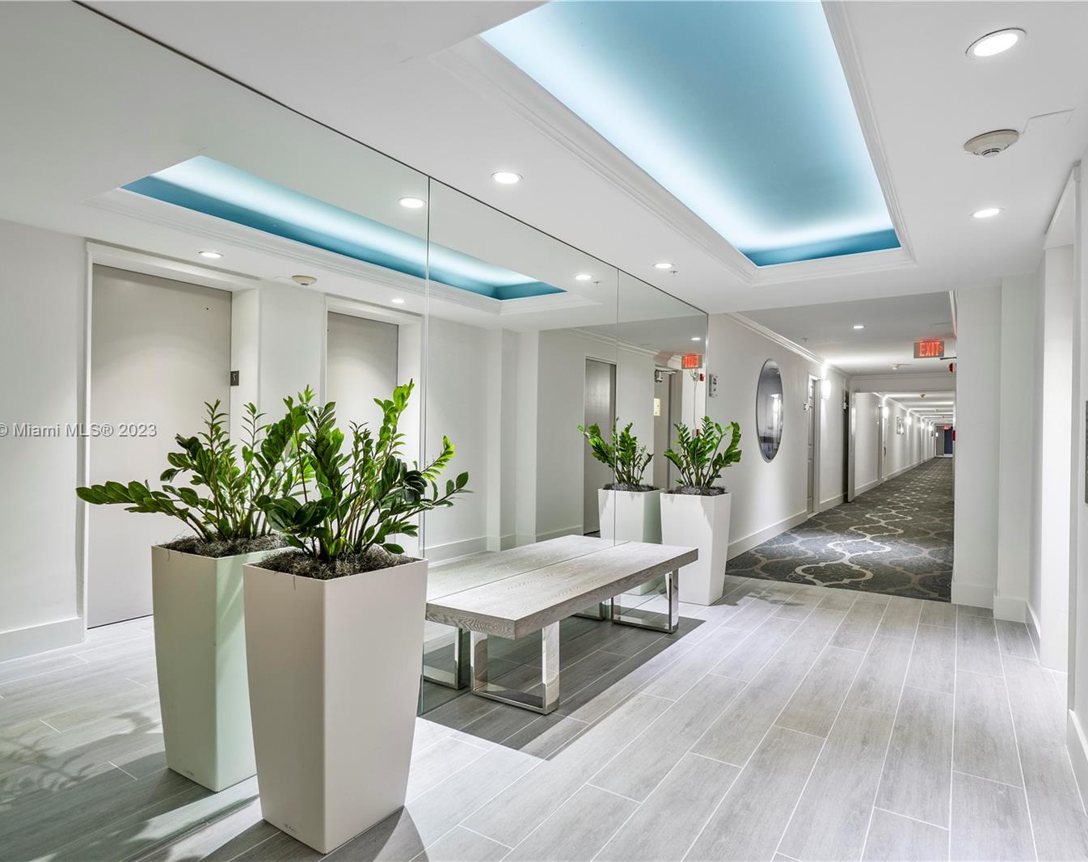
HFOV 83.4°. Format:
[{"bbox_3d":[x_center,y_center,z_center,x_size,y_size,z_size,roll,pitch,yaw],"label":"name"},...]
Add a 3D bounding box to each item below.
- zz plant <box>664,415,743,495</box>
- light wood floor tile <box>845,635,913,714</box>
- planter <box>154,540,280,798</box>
[{"bbox_3d":[1.165,0.175,4.488,0.490,0.560,0.490,1,0,34],"label":"zz plant"},{"bbox_3d":[1.727,1.205,3.102,0.197,0.010,1.179,0,-1,34],"label":"light wood floor tile"},{"bbox_3d":[-1.083,0.786,2.153,0.400,0.750,0.400,0,-1,34],"label":"planter"}]

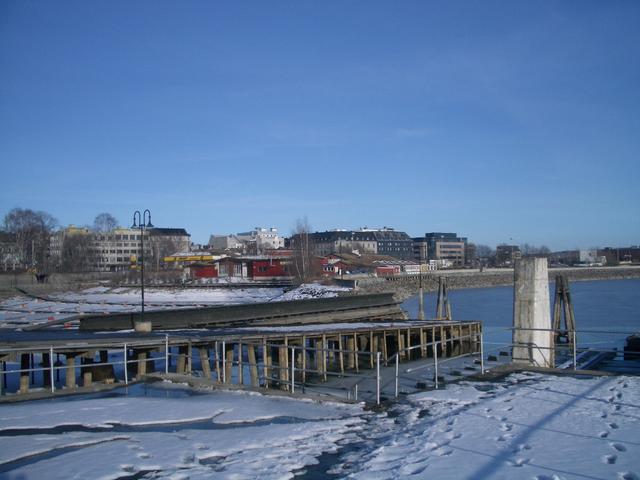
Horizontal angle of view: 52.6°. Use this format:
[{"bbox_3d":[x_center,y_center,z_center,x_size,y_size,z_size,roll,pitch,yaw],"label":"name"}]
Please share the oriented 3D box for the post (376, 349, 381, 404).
[{"bbox_3d":[1.206,2.832,13.250,0.050,1.080,0.050,-1,-2,6],"label":"post"}]

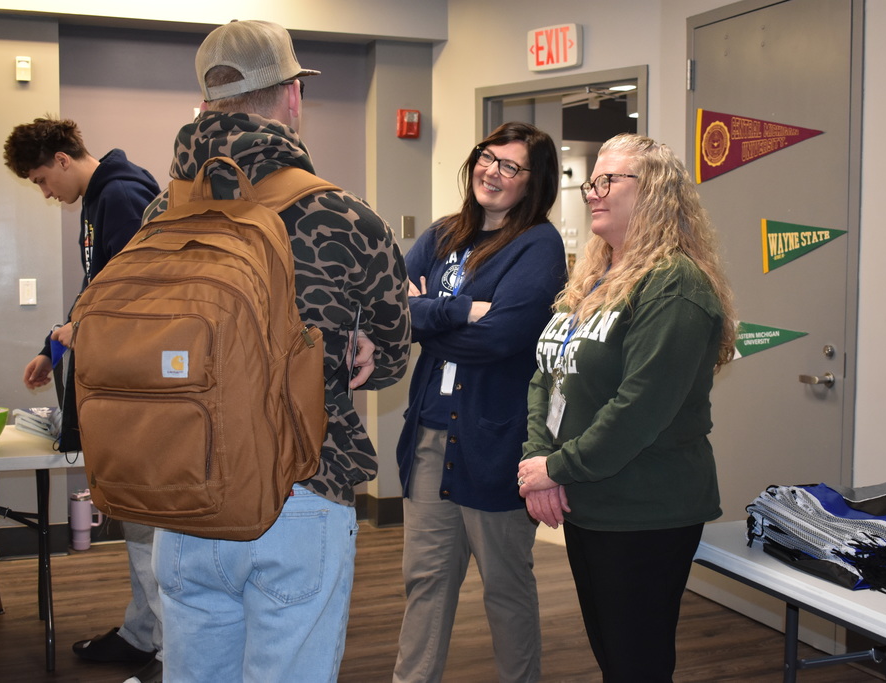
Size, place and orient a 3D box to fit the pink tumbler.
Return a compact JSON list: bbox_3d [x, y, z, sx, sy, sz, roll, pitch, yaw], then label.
[{"bbox_3d":[-1.690,0.840,5.398,0.145,0.277,0.095,-1,4,-18],"label":"pink tumbler"}]

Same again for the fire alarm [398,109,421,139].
[{"bbox_3d":[-0.166,-1.084,5.672,0.117,0.142,0.050,-1,4,-20],"label":"fire alarm"}]

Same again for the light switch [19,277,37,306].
[{"bbox_3d":[-1.871,-0.223,5.132,0.071,0.115,0.012,-1,4,-20],"label":"light switch"}]

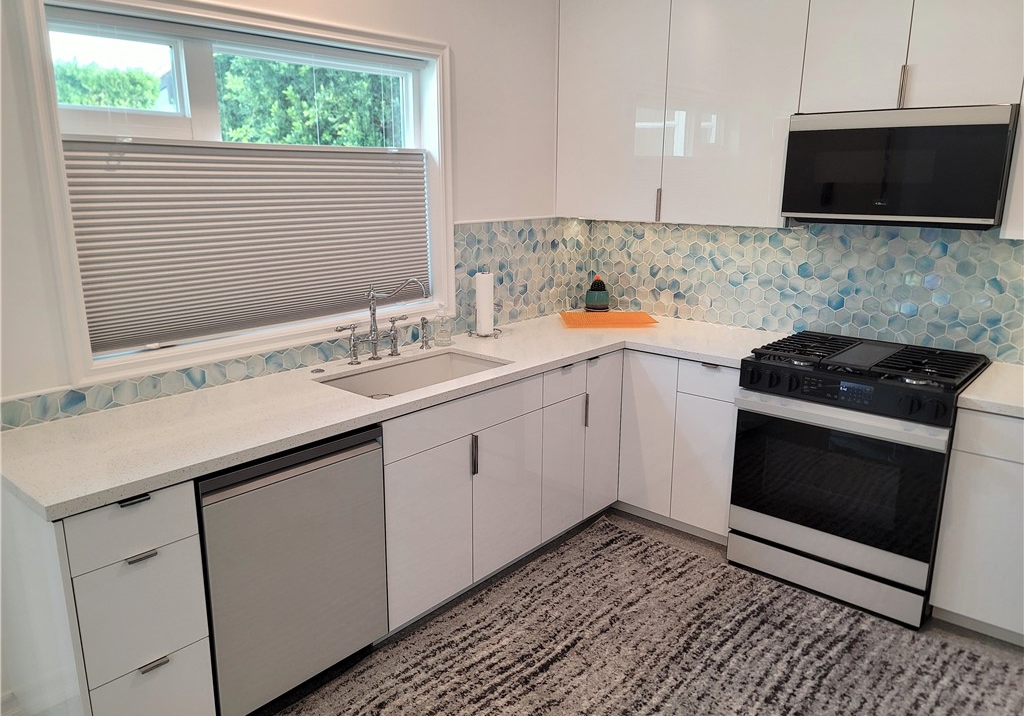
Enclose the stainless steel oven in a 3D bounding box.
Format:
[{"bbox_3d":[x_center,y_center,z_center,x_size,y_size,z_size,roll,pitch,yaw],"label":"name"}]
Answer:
[{"bbox_3d":[1.420,0.451,3.090,0.760,0.940,0.670,12,18,39],"label":"stainless steel oven"}]

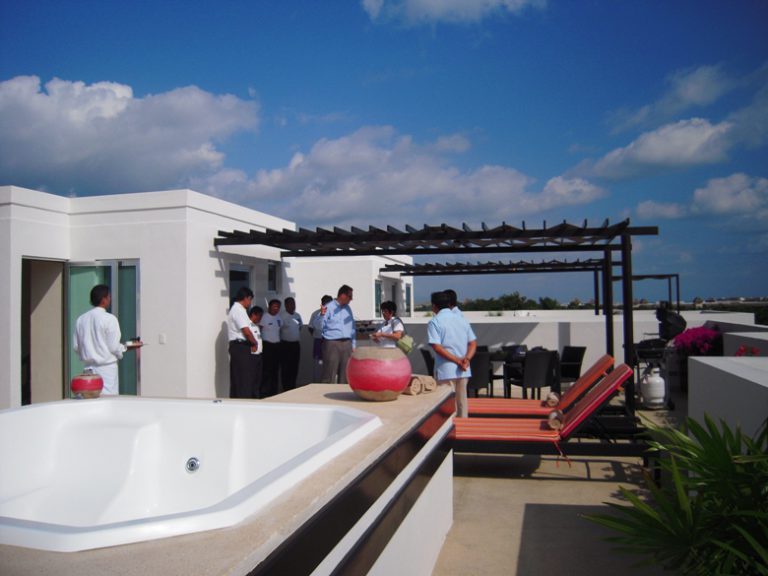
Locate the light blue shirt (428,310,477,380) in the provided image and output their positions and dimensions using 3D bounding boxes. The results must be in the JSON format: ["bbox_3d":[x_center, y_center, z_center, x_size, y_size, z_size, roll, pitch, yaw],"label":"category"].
[{"bbox_3d":[0.710,0.586,6.442,0.520,0.740,0.330,0,-2,-28],"label":"light blue shirt"}]

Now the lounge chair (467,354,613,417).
[{"bbox_3d":[1.679,1.213,6.788,2.000,0.930,0.650,-1,-2,15],"label":"lounge chair"}]

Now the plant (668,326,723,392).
[{"bbox_3d":[5.175,1.189,10.390,0.800,1.100,0.800,-1,-2,15],"label":"plant"}]

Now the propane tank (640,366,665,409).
[{"bbox_3d":[3.749,1.401,8.656,0.325,0.570,0.325,-1,-2,15],"label":"propane tank"}]

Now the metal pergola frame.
[{"bbox_3d":[0.818,0.480,9.398,5.880,2.570,2.700,-1,-2,15],"label":"metal pergola frame"}]

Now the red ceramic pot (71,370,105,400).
[{"bbox_3d":[-1.967,0.644,4.150,0.217,0.180,0.217,-1,-2,0],"label":"red ceramic pot"}]

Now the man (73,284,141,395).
[{"bbox_3d":[-2.822,0.850,6.271,0.520,1.740,0.480,-1,-2,22],"label":"man"}]

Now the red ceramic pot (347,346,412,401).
[{"bbox_3d":[-0.033,0.541,3.958,0.410,0.325,0.410,-1,-2,0],"label":"red ceramic pot"}]

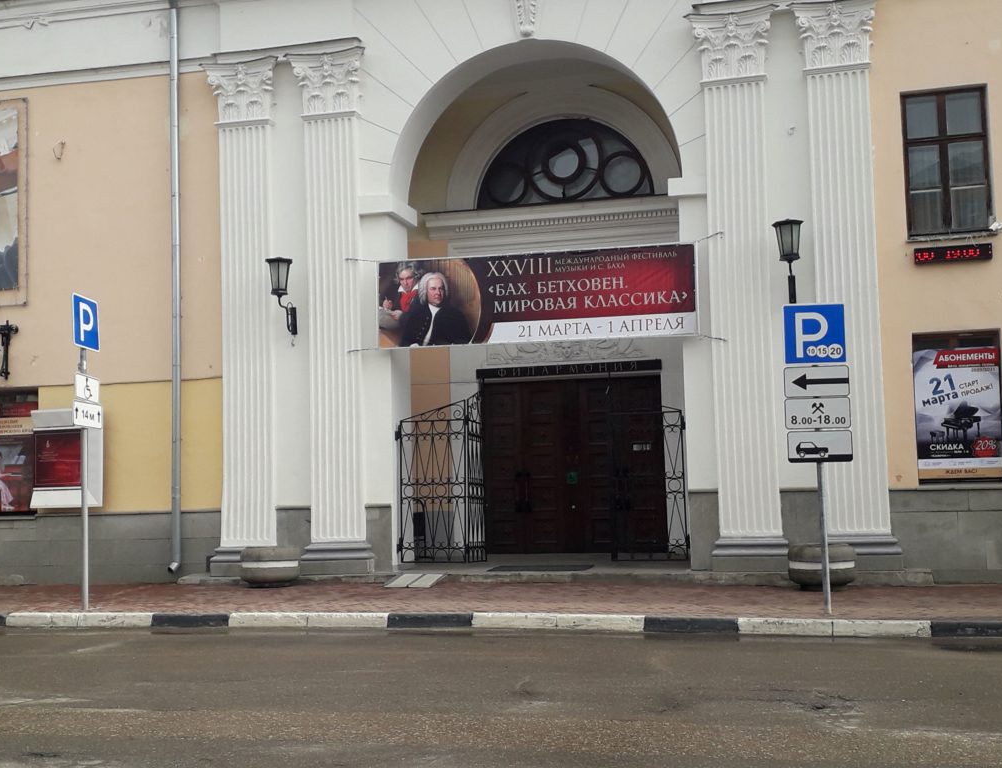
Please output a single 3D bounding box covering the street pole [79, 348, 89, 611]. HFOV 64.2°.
[{"bbox_3d":[-5.211,1.073,10.011,0.075,3.480,0.075,-2,-3,8],"label":"street pole"}]

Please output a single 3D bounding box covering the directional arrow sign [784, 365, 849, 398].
[{"bbox_3d":[3.484,-0.028,8.805,0.700,0.345,0.030,-2,-3,8],"label":"directional arrow sign"}]

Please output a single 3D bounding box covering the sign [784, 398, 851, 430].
[{"bbox_3d":[3.489,0.314,8.789,0.700,0.345,0.030,-2,-3,8],"label":"sign"}]

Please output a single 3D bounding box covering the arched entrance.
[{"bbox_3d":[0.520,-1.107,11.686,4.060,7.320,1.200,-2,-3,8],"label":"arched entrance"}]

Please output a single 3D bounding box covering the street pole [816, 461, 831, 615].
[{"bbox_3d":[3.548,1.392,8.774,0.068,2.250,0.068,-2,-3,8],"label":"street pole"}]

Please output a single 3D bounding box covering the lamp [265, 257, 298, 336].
[{"bbox_3d":[-3.079,-1.259,11.349,0.370,1.060,0.480,-2,-3,14],"label":"lamp"}]

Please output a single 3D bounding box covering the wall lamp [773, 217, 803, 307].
[{"bbox_3d":[3.755,-1.562,10.377,0.370,1.080,0.480,-3,-3,20],"label":"wall lamp"}]

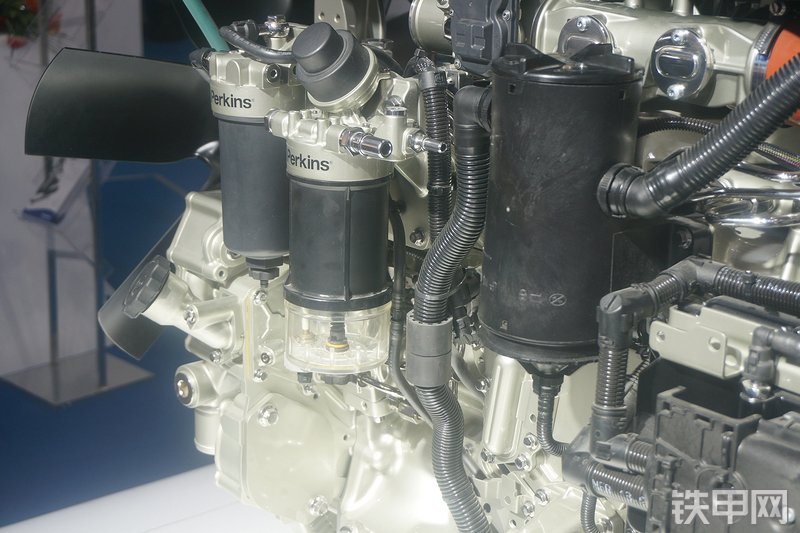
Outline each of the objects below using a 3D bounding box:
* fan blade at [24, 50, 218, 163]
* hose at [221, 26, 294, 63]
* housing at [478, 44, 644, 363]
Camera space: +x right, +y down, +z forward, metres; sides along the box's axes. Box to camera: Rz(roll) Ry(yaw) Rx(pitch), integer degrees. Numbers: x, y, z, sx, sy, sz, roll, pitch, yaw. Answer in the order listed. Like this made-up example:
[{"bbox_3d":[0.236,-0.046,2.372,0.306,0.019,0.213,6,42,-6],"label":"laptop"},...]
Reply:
[{"bbox_3d":[-0.353,-0.198,1.668,0.245,0.152,0.045,3,38,-41],"label":"fan blade"},{"bbox_3d":[-0.141,-0.221,1.255,0.078,0.032,0.050,1,15,0],"label":"hose"},{"bbox_3d":[0.144,-0.062,1.151,0.138,0.258,0.138,1,15,0],"label":"housing"}]

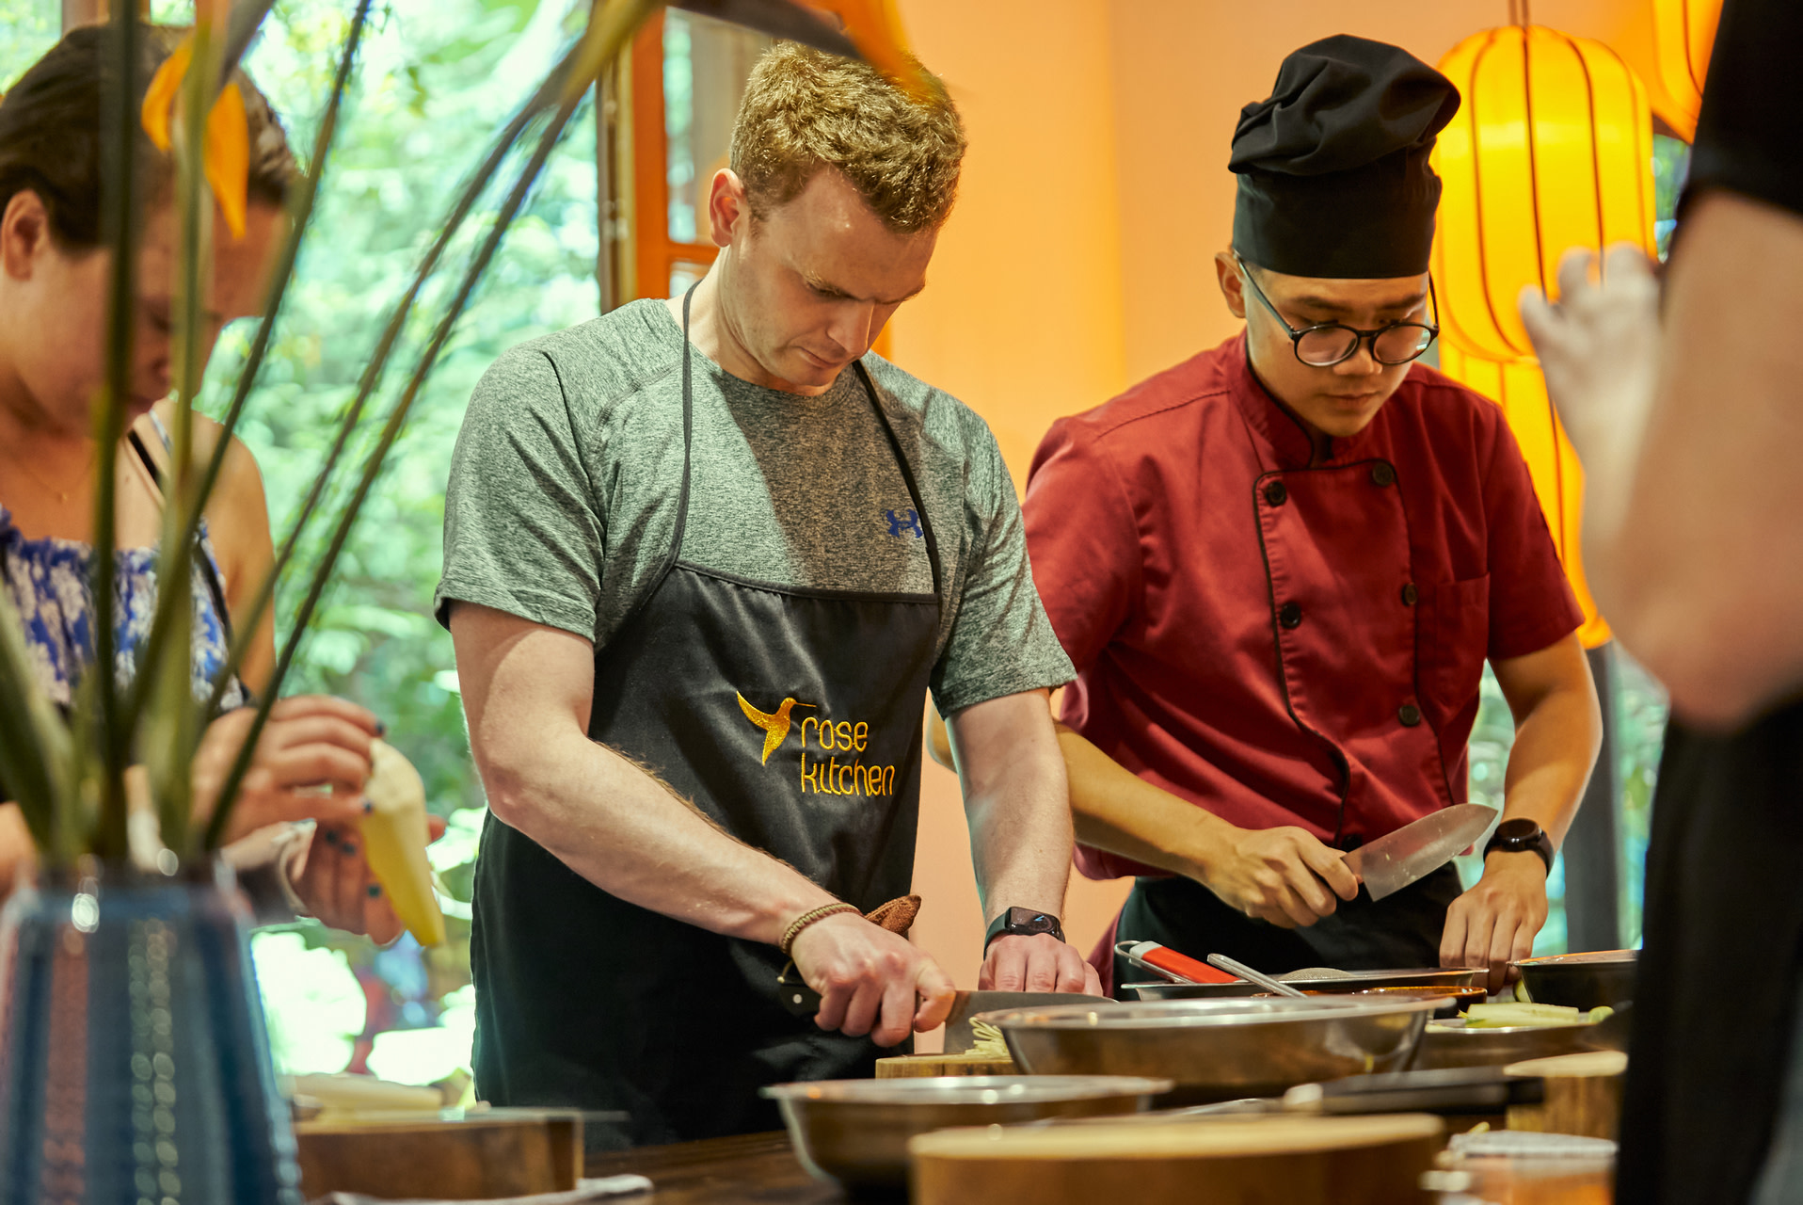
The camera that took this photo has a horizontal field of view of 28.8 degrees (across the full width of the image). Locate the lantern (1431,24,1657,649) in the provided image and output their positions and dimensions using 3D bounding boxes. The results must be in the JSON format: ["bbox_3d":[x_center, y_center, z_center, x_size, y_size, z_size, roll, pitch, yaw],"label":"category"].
[{"bbox_3d":[0.715,-0.294,3.900,0.250,0.700,0.250,-2,-4,0],"label":"lantern"}]

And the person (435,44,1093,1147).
[{"bbox_3d":[-0.084,0.409,2.656,0.530,1.663,0.470,0,-4,-28],"label":"person"}]

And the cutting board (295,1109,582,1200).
[{"bbox_3d":[-0.313,0.341,2.128,0.250,0.053,0.250,-2,-4,0],"label":"cutting board"}]

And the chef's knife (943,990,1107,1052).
[{"bbox_3d":[0.053,0.298,2.500,0.280,0.055,0.025,-2,-4,3],"label":"chef's knife"}]

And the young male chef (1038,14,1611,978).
[{"bbox_3d":[0.353,0.377,2.967,0.550,1.737,0.470,-1,-4,-18],"label":"young male chef"}]

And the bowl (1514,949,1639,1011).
[{"bbox_3d":[0.618,0.324,2.797,0.260,0.085,0.260,-2,-4,0],"label":"bowl"}]

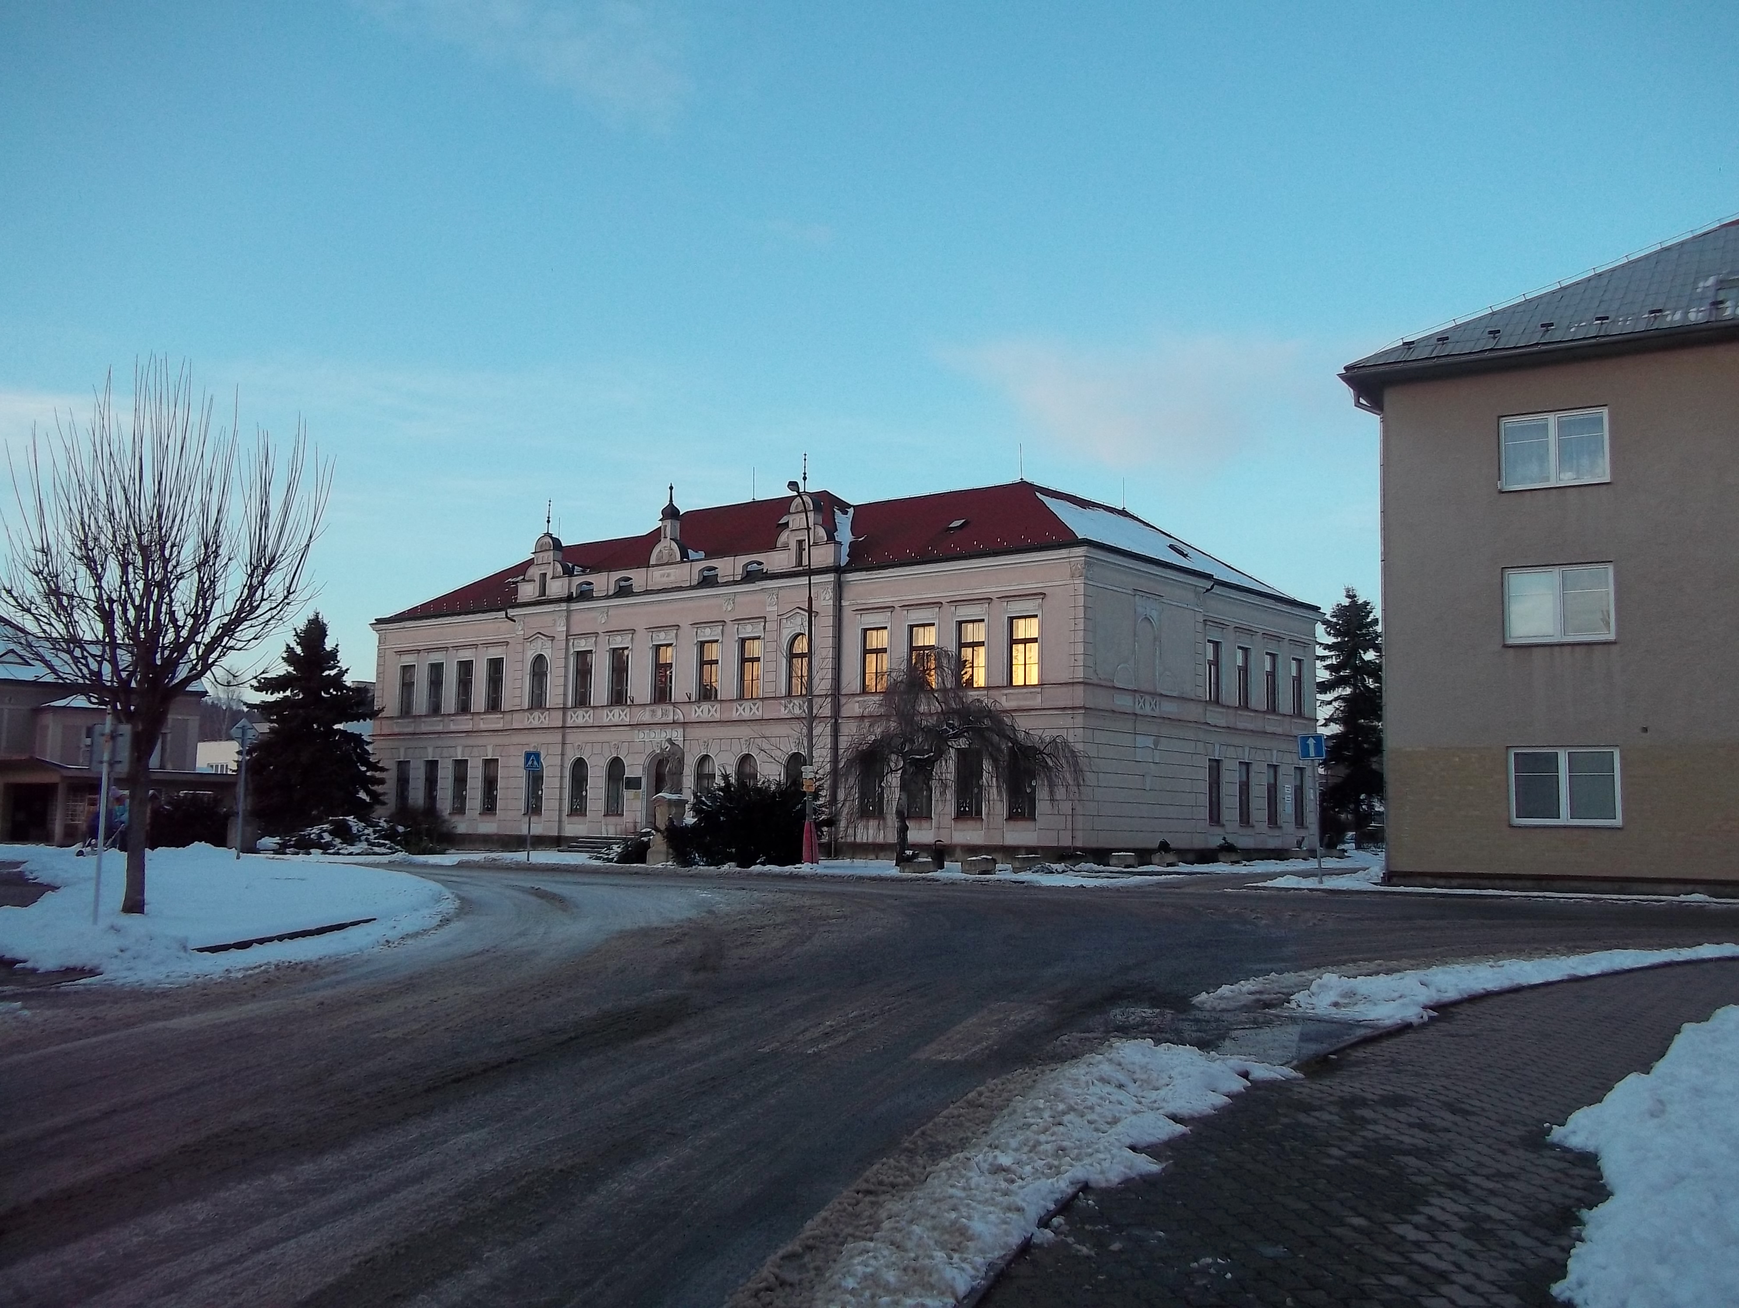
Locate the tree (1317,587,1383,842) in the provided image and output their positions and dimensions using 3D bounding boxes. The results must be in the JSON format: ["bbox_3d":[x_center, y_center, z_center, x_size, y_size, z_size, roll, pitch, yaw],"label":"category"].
[{"bbox_3d":[23.671,3.052,78.691,4.600,12.760,4.600,1,-6,0],"label":"tree"}]

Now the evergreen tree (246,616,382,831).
[{"bbox_3d":[-20.495,2.826,59.474,5.200,8.760,5.200,1,-6,0],"label":"evergreen tree"}]

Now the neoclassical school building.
[{"bbox_3d":[-2.306,1.219,69.596,38.265,14.694,19.592,-4,-8,38],"label":"neoclassical school building"}]

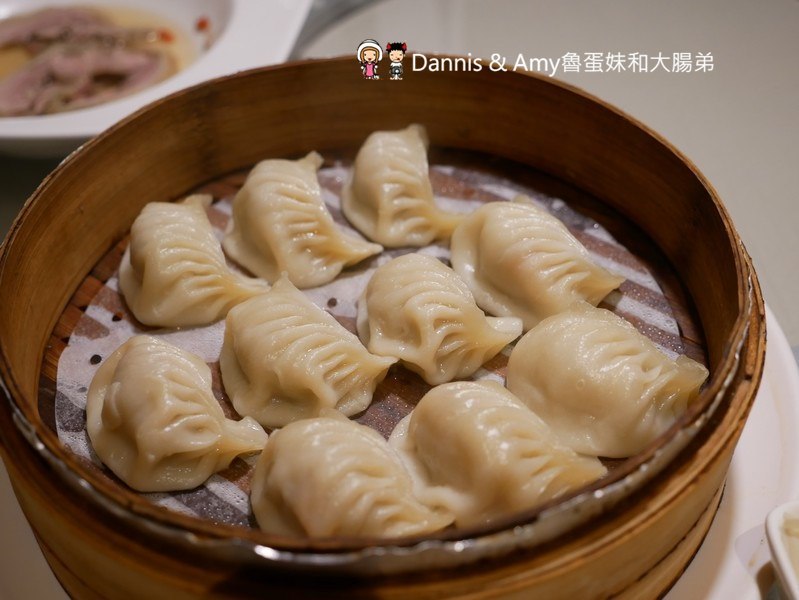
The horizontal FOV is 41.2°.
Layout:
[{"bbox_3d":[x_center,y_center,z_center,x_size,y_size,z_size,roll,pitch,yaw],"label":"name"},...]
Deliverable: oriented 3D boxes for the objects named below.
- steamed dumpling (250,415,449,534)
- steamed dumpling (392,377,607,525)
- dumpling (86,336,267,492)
[{"bbox_3d":[-0.017,0.056,0.336,0.065,0.030,0.046,23,49,24],"label":"steamed dumpling"},{"bbox_3d":[0.031,0.045,0.346,0.068,0.030,0.044,27,50,26],"label":"steamed dumpling"},{"bbox_3d":[-0.080,0.034,0.359,0.047,0.032,0.064,-31,51,-28],"label":"dumpling"}]

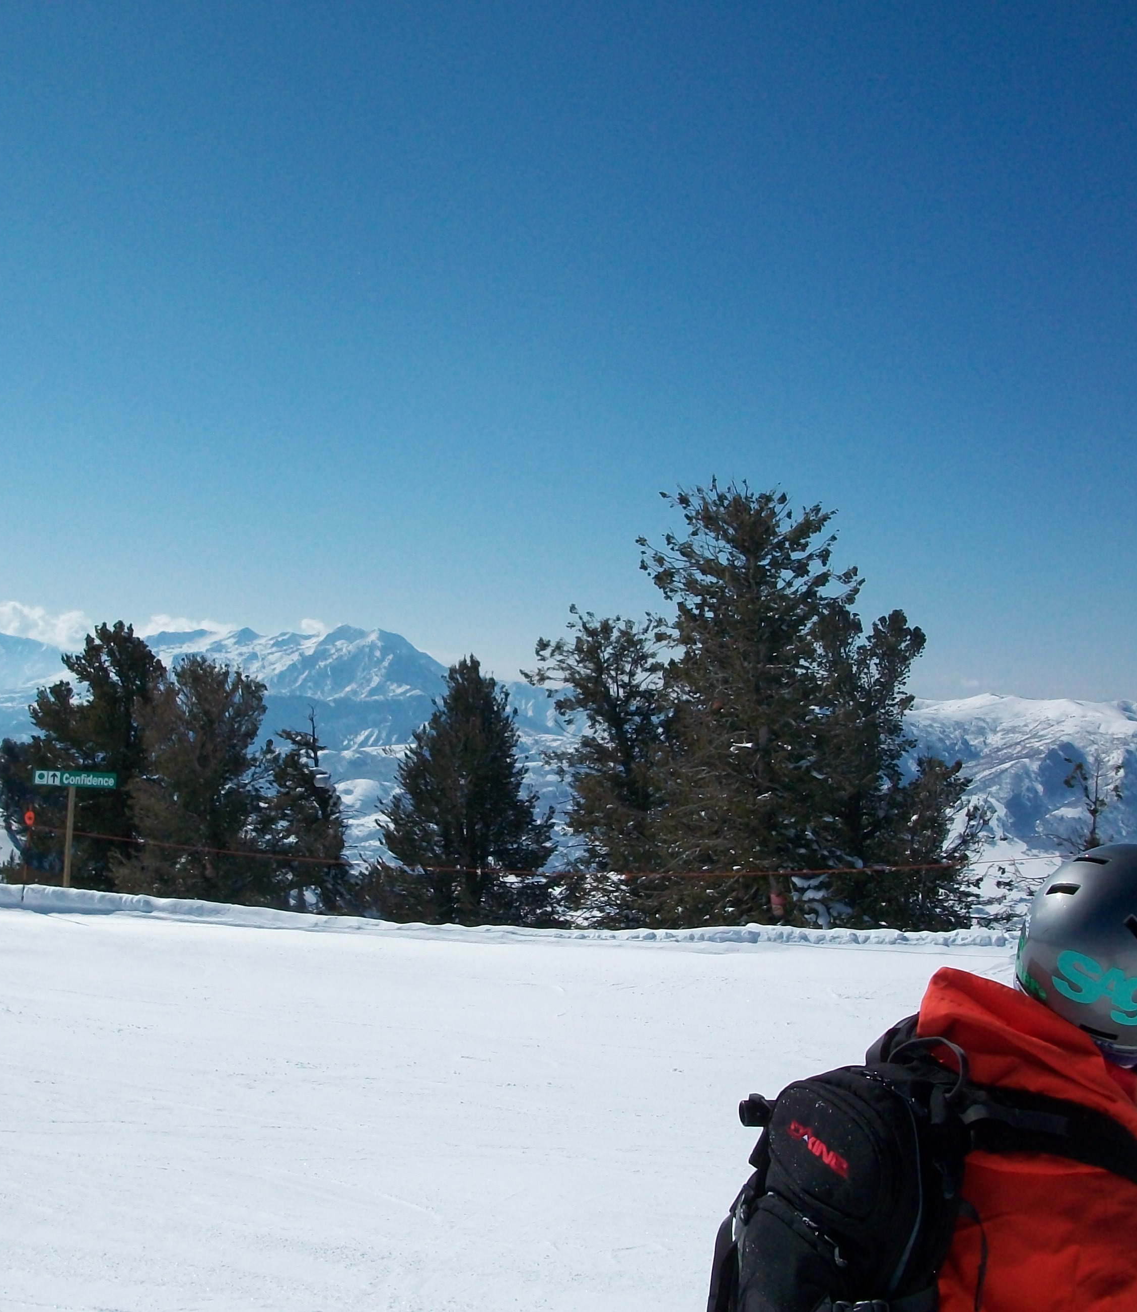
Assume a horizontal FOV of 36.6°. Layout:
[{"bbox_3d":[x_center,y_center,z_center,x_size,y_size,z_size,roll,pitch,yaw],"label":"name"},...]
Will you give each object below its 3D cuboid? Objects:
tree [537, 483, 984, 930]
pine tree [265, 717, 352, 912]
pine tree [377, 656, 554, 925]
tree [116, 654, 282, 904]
[{"bbox_3d":[3.130,0.910,28.000,7.010,7.460,5.260,3,0,0],"label":"tree"},{"bbox_3d":[-4.160,2.650,27.500,1.380,3.350,1.380,3,0,0],"label":"pine tree"},{"bbox_3d":[-1.650,2.260,27.500,2.730,4.510,2.590,3,0,0],"label":"pine tree"},{"bbox_3d":[-5.920,2.130,27.500,2.560,4.330,2.430,3,0,0],"label":"tree"}]

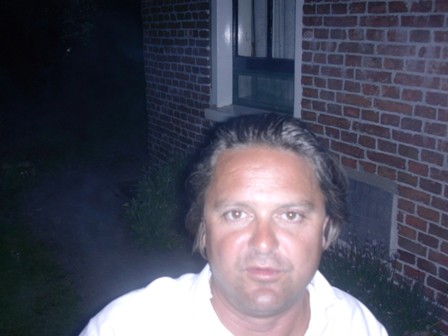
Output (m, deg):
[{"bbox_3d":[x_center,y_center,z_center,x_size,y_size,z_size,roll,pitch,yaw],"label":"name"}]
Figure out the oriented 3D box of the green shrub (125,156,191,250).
[{"bbox_3d":[-0.475,0.250,4.050,0.480,0.600,0.600,-8,16,-29],"label":"green shrub"}]

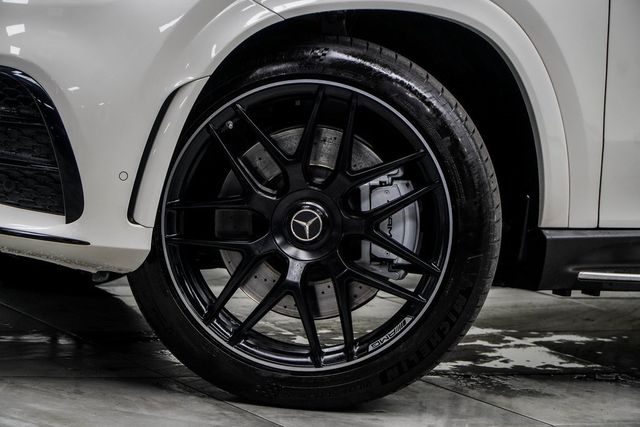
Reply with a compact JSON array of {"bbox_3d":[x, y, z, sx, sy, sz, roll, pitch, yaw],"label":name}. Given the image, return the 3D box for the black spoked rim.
[{"bbox_3d":[-0.013,0.016,4.589,0.590,0.590,0.245,0,4,7],"label":"black spoked rim"}]

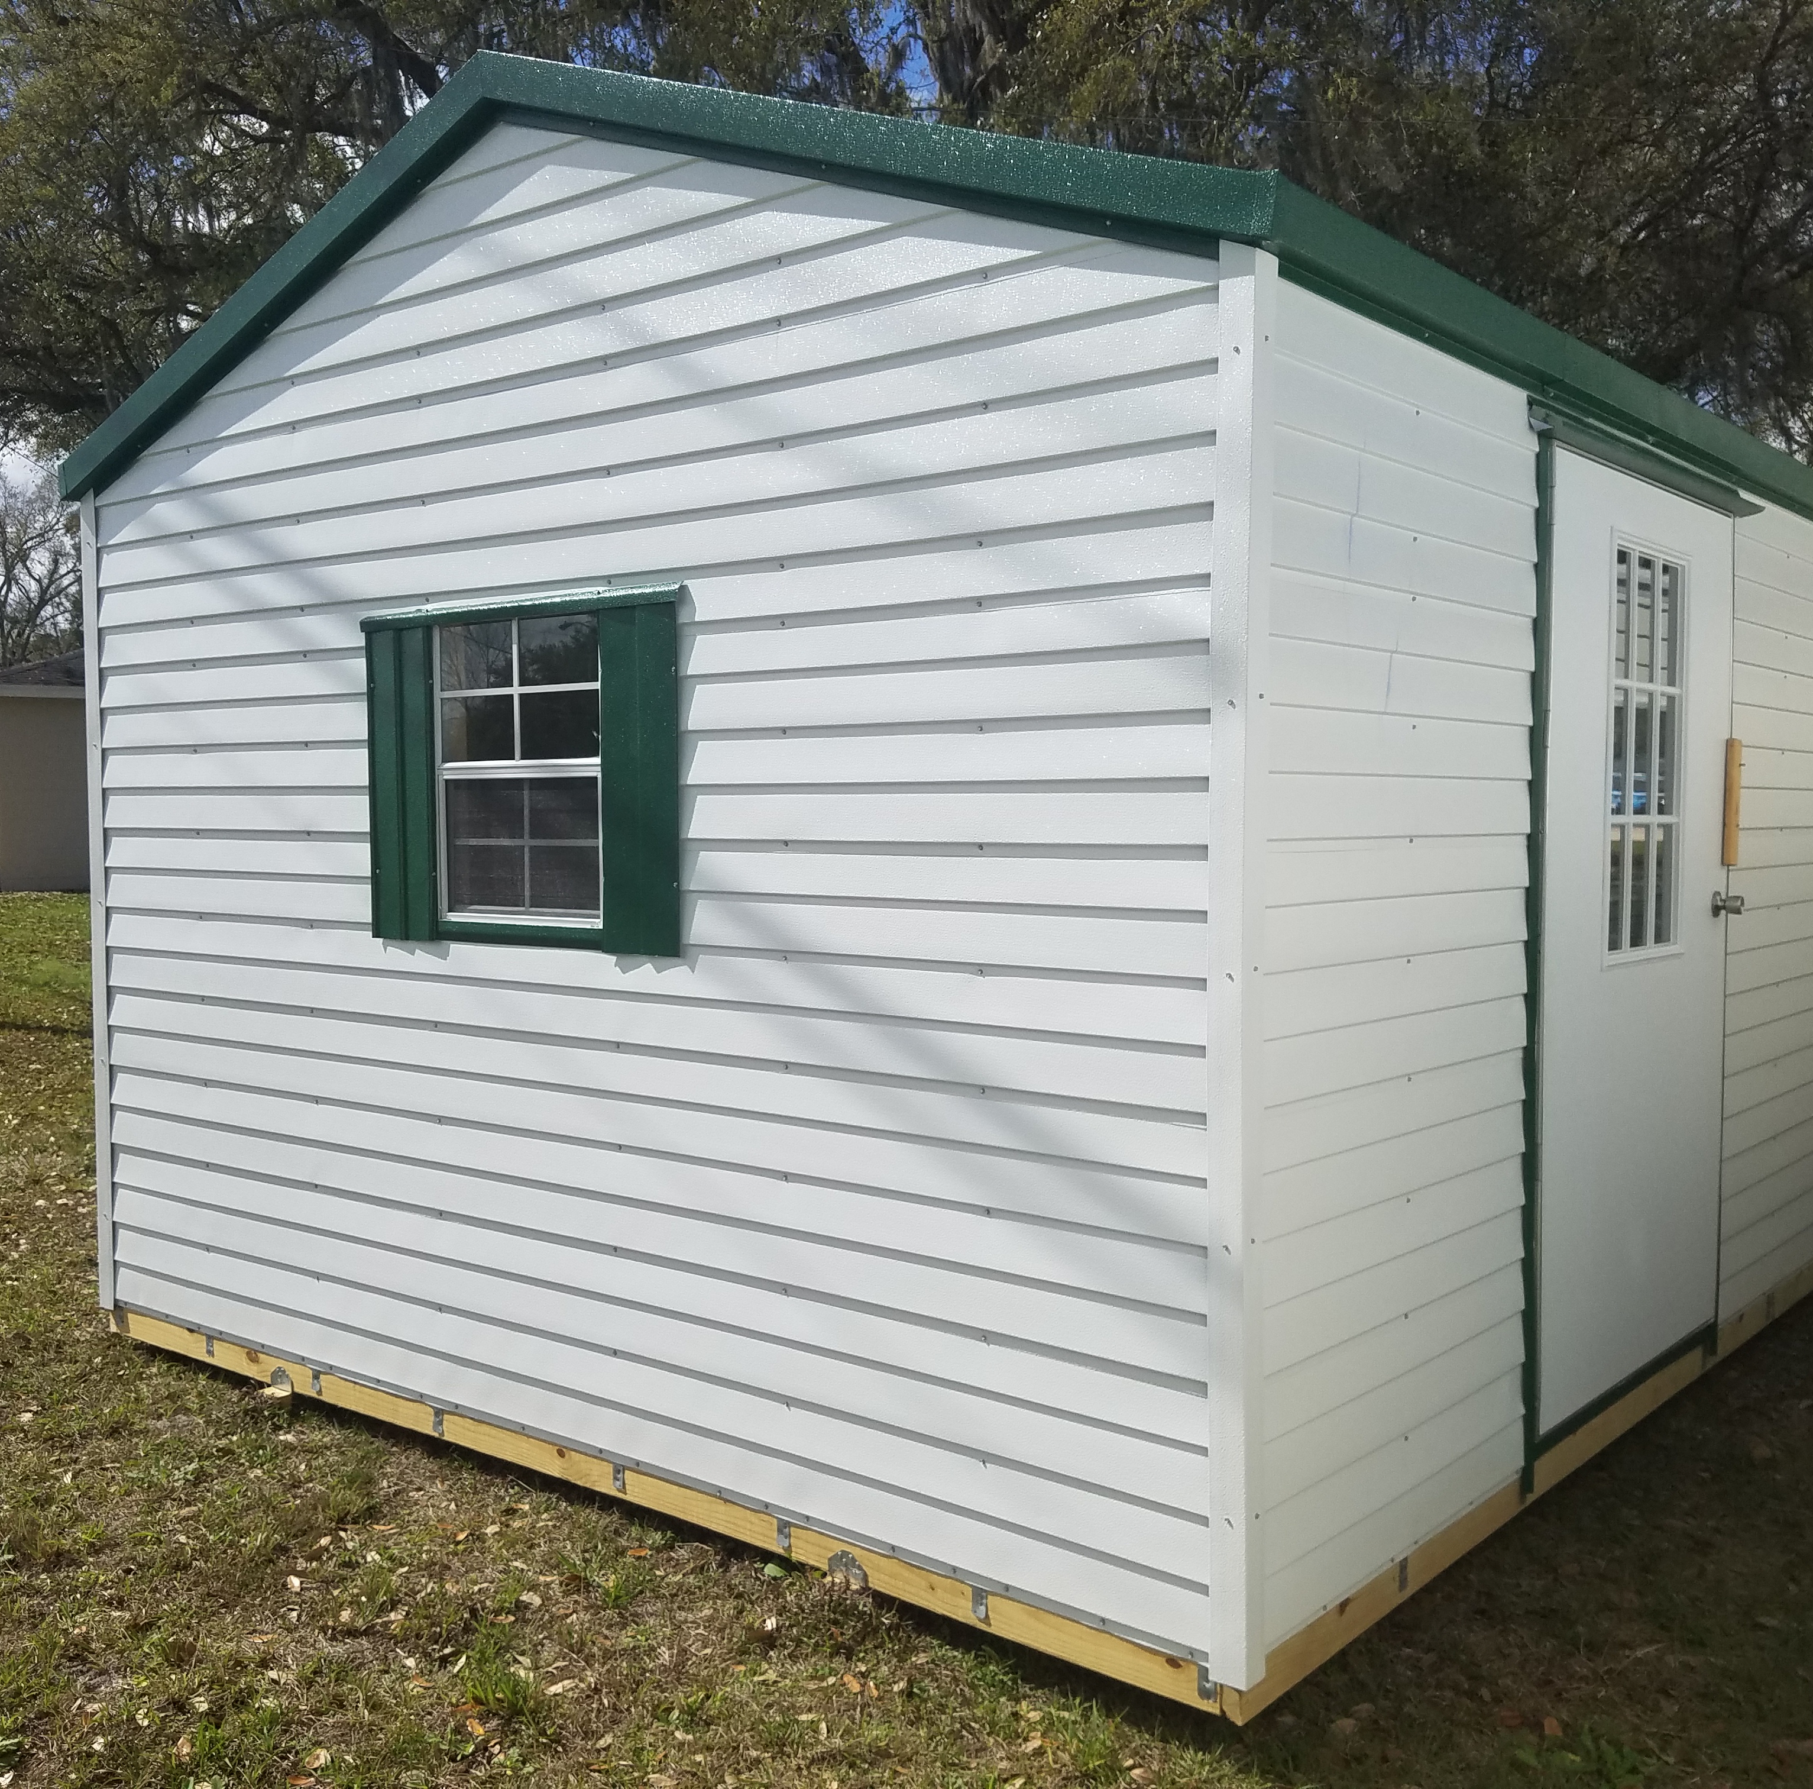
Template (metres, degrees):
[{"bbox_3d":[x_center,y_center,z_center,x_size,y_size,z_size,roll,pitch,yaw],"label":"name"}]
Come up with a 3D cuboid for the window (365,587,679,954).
[{"bbox_3d":[-0.810,-0.263,3.798,1.020,0.710,0.070,2,4,40],"label":"window"}]

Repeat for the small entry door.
[{"bbox_3d":[1.627,0.088,3.984,0.060,1.970,1.120,2,4,41],"label":"small entry door"}]

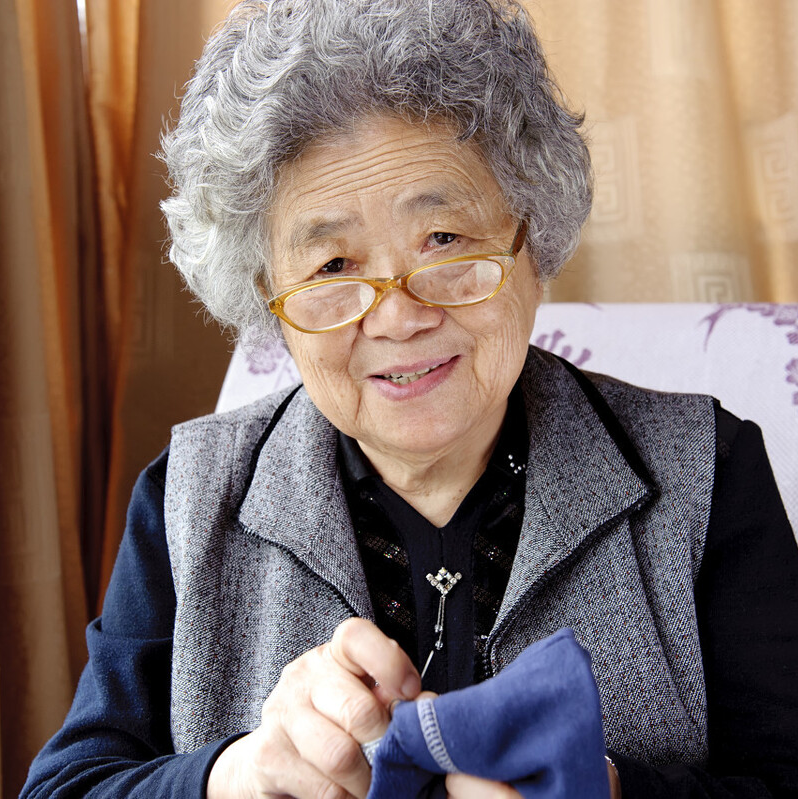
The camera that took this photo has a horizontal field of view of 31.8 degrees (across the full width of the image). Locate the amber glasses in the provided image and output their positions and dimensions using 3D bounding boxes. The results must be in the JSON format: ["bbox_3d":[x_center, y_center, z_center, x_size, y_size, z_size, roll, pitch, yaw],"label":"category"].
[{"bbox_3d":[-0.002,-0.083,0.815,0.138,0.043,0.143,-9,22,4],"label":"amber glasses"}]

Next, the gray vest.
[{"bbox_3d":[0.033,0.190,0.930,0.380,0.480,0.260,-2,12,2],"label":"gray vest"}]

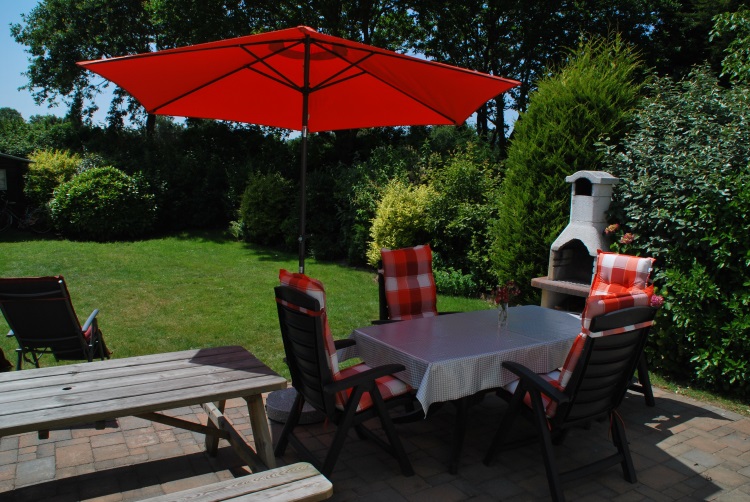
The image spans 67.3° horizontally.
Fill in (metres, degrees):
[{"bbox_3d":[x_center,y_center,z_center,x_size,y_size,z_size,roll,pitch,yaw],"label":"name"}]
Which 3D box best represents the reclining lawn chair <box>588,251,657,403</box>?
[{"bbox_3d":[1.886,0.634,4.604,0.720,1.180,0.630,-2,7,-31],"label":"reclining lawn chair"}]

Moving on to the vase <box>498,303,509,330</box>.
[{"bbox_3d":[0.891,0.446,3.883,0.068,0.180,0.068,-2,7,-32],"label":"vase"}]

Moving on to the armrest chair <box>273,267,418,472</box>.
[{"bbox_3d":[-0.191,0.728,3.317,0.710,1.130,0.630,-2,7,-30],"label":"armrest chair"}]

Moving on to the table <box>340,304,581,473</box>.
[{"bbox_3d":[0.798,0.891,3.932,1.800,0.740,0.960,-2,7,-32],"label":"table"}]

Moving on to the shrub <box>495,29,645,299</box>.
[{"bbox_3d":[2.641,-0.994,7.731,2.050,3.830,2.000,4,6,18],"label":"shrub"}]

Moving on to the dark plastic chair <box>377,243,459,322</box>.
[{"bbox_3d":[0.385,0.616,4.483,0.630,1.150,0.710,-1,7,-27],"label":"dark plastic chair"}]

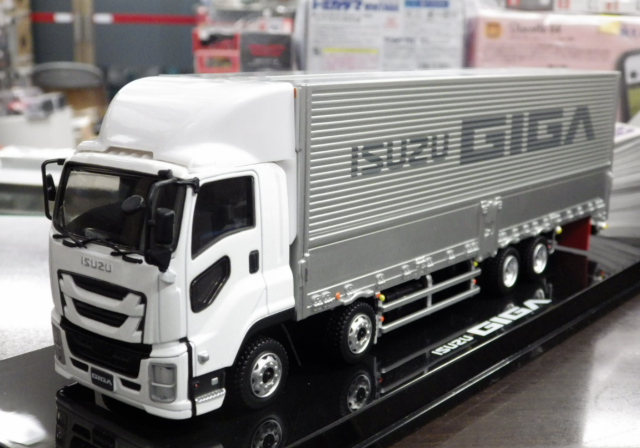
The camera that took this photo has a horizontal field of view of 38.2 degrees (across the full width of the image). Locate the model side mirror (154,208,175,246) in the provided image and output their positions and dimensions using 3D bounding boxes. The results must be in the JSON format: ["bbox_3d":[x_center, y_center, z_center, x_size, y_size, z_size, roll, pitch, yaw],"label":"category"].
[{"bbox_3d":[-0.035,0.001,0.209,0.004,0.008,0.002,6,13,23],"label":"model side mirror"}]

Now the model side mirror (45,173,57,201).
[{"bbox_3d":[-0.075,-0.010,0.259,0.002,0.007,0.004,-7,14,-34],"label":"model side mirror"}]

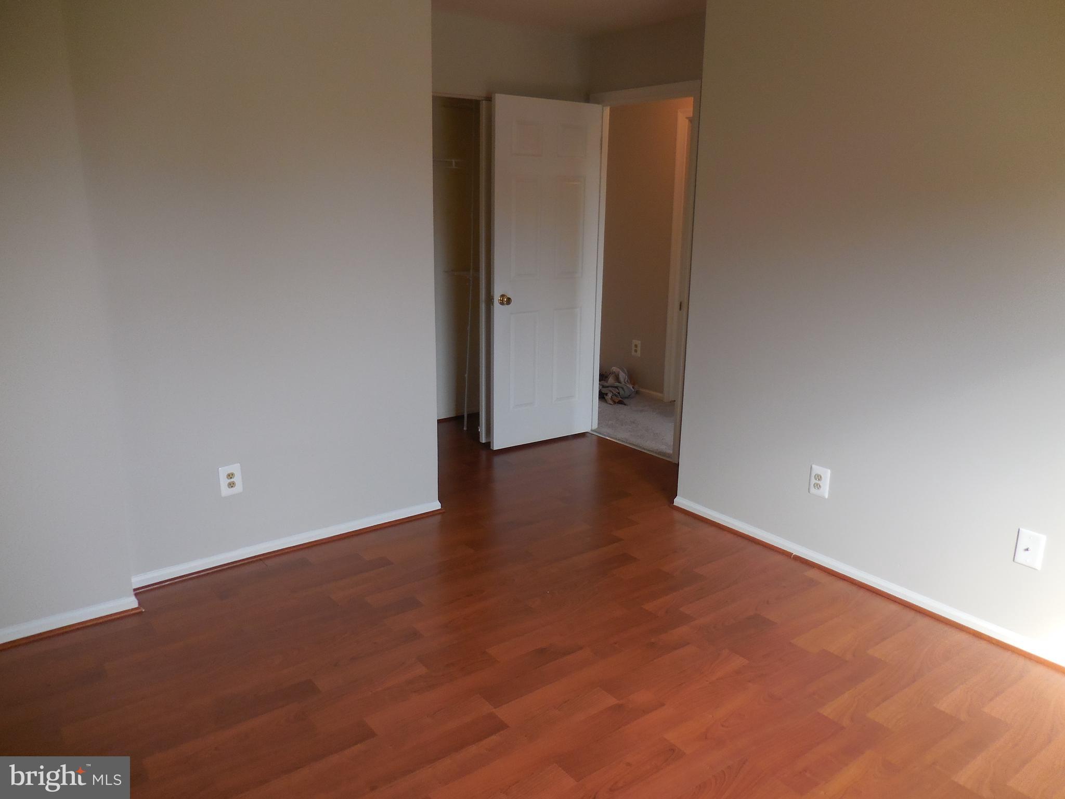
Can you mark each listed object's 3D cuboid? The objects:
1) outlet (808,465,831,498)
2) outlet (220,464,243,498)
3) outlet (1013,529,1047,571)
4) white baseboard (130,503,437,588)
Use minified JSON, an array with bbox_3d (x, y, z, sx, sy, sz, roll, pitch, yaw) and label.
[{"bbox_3d":[1.181,0.339,3.165,0.010,0.122,0.079,-10,18,-36],"label":"outlet"},{"bbox_3d":[-1.211,0.325,3.090,0.079,0.122,0.010,-10,18,-36],"label":"outlet"},{"bbox_3d":[1.653,0.497,2.557,0.012,0.122,0.079,-10,18,-36],"label":"outlet"},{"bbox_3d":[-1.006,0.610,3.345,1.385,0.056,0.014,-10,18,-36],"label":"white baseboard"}]

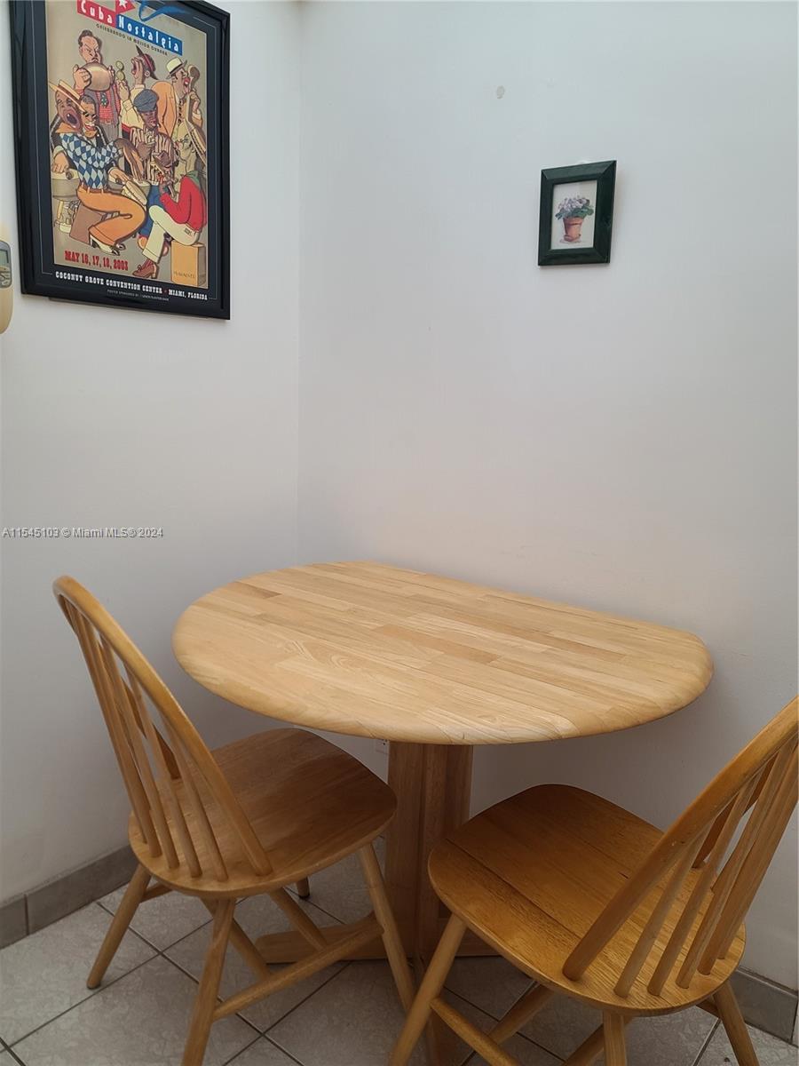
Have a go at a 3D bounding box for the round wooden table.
[{"bbox_3d":[-0.028,0.533,1.439,1.020,0.740,0.776,10,13,38],"label":"round wooden table"}]

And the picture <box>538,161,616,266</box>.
[{"bbox_3d":[0.337,-0.608,1.476,0.150,0.178,0.020,10,13,38],"label":"picture"}]

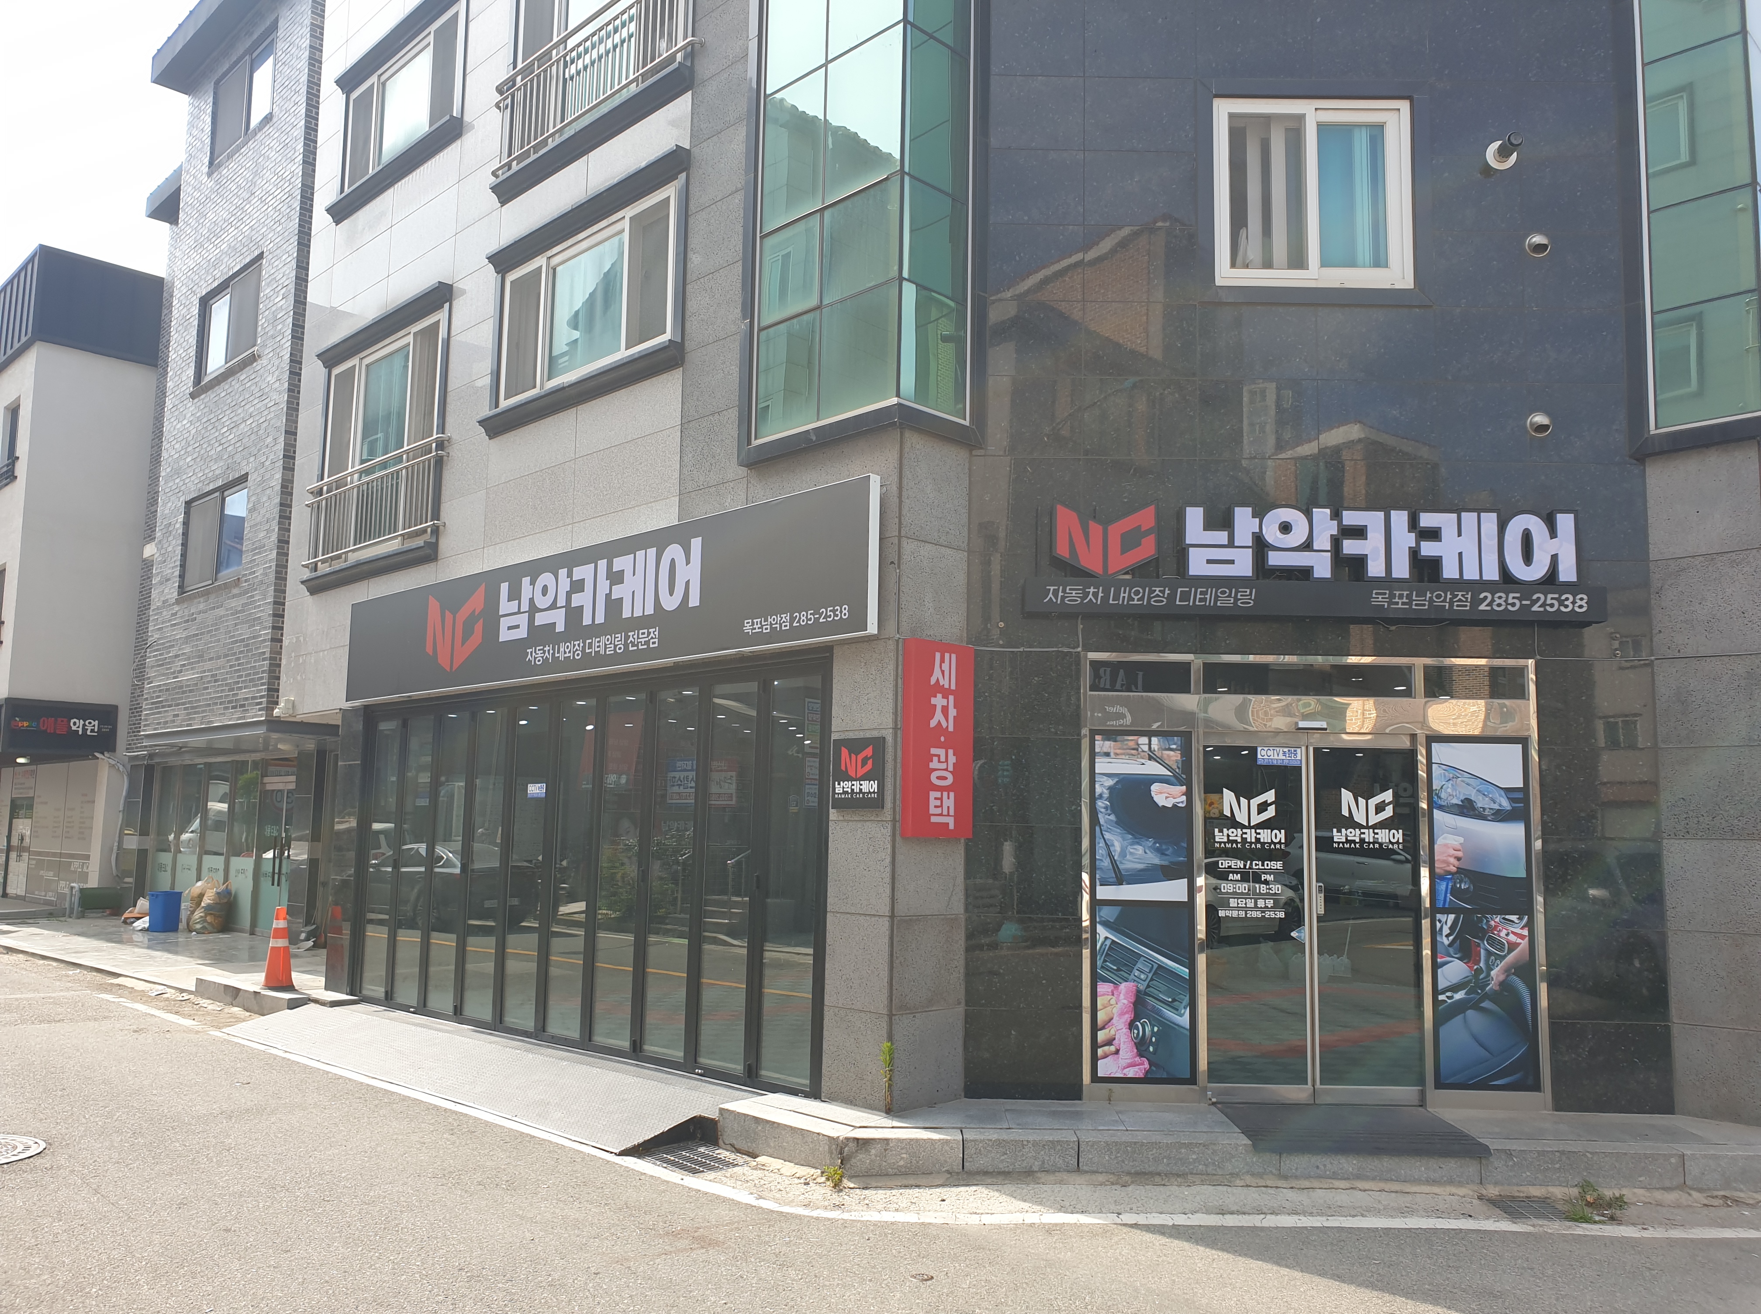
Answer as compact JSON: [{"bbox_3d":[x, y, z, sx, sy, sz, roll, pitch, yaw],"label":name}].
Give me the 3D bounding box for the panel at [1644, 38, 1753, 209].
[{"bbox_3d":[4.798,-3.123,7.770,0.506,0.928,0.050,-6,-10,45],"label":"panel"}]

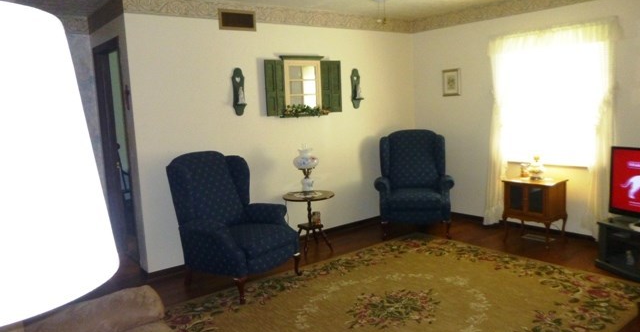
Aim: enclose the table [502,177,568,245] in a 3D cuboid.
[{"bbox_3d":[2.151,0.452,4.606,0.365,0.620,0.480,-9,10,-37],"label":"table"}]

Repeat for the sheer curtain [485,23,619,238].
[{"bbox_3d":[2.244,-0.302,4.634,0.120,2.055,1.296,-9,10,-37],"label":"sheer curtain"}]

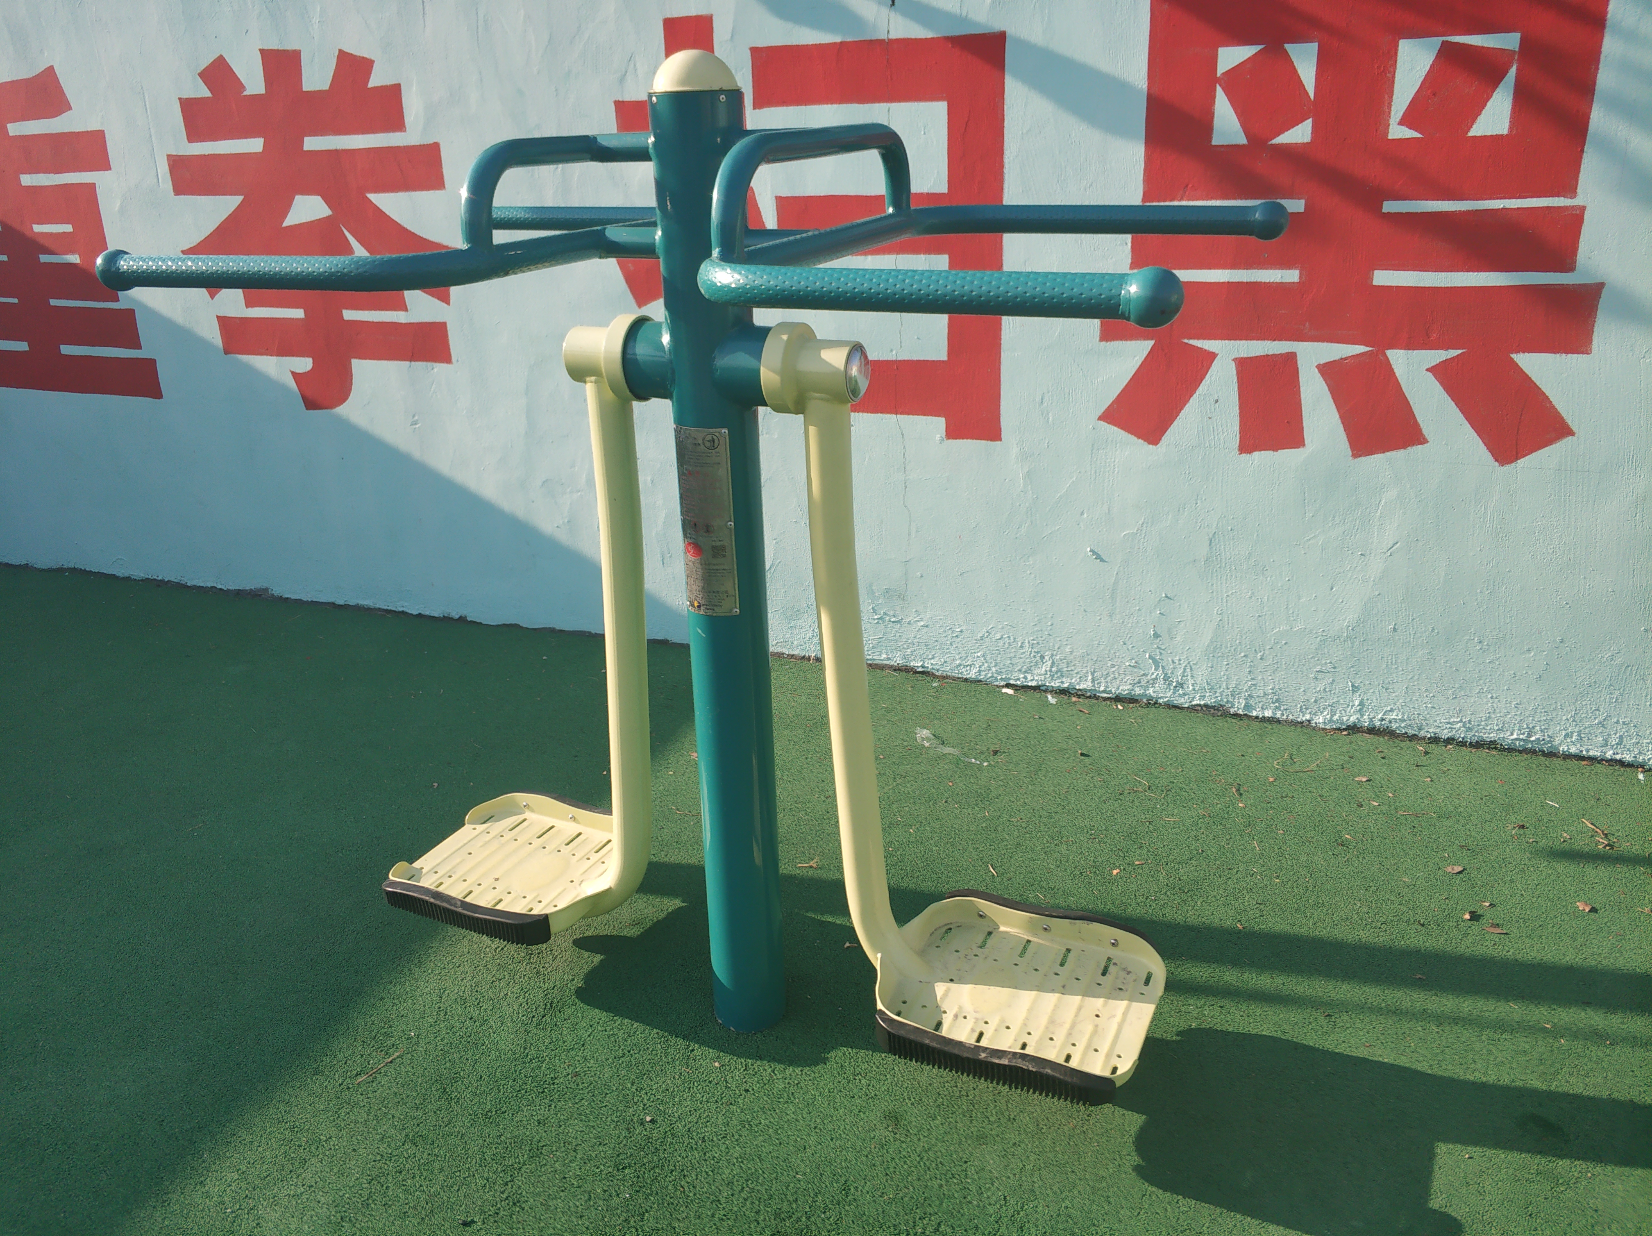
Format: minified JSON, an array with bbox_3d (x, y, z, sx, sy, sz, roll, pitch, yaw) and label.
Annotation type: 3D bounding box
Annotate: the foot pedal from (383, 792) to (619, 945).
[{"bbox_3d":[-0.519,0.418,2.211,0.384,0.058,0.342,9,25,24],"label":"foot pedal"}]

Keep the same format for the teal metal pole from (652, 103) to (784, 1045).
[{"bbox_3d":[-0.140,-0.006,1.831,0.114,1.384,0.114,-1,22,1],"label":"teal metal pole"}]

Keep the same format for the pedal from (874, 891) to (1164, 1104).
[{"bbox_3d":[0.276,0.536,1.864,0.384,0.058,0.342,7,25,25],"label":"pedal"}]

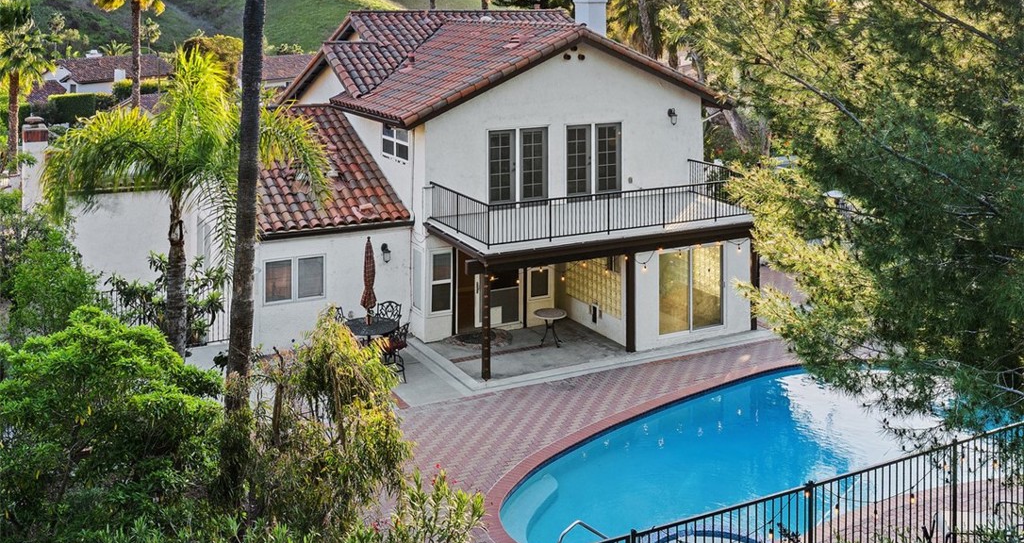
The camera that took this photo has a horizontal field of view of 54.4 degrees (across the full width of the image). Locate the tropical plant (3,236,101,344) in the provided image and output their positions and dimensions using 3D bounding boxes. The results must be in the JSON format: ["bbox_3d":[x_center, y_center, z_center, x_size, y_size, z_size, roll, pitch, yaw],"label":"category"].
[{"bbox_3d":[-10.726,0.606,23.190,2.280,3.000,2.200,0,15,0],"label":"tropical plant"}]

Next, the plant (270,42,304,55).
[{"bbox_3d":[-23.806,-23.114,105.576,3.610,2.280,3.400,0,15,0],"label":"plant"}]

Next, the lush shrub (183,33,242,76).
[{"bbox_3d":[-21.738,-15.204,72.503,4.520,4.280,4.400,0,15,0],"label":"lush shrub"}]

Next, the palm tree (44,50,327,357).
[{"bbox_3d":[-7.590,-1.291,23.216,6.620,7.630,6.290,0,15,0],"label":"palm tree"}]

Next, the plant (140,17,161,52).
[{"bbox_3d":[-44.256,-28.595,121.717,2.570,5.000,2.440,0,15,0],"label":"plant"}]

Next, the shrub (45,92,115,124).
[{"bbox_3d":[-28.842,-10.866,66.394,4.670,2.110,2.200,0,15,0],"label":"shrub"}]

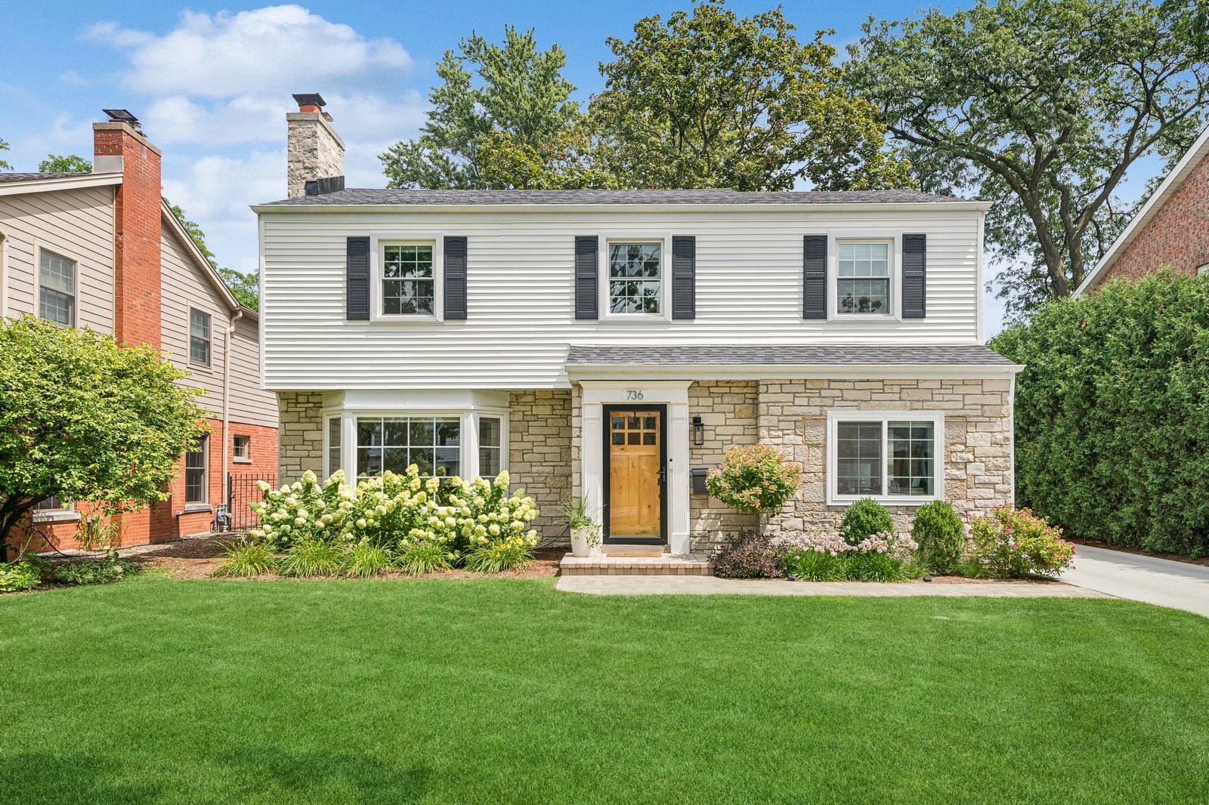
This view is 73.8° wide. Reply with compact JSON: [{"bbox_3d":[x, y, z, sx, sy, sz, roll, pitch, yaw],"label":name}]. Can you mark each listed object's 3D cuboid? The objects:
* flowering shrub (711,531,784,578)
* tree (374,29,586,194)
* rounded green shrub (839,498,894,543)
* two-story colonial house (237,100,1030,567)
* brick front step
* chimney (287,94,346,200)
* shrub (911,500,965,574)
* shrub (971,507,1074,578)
[{"bbox_3d":[1.960,2.060,11.100,1.000,0.600,0.900,0,-2,0],"label":"flowering shrub"},{"bbox_3d":[-4.300,-5.200,29.000,8.500,16.600,8.500,0,-2,0],"label":"tree"},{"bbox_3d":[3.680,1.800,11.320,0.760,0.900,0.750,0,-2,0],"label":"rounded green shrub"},{"bbox_3d":[0.320,-1.400,16.200,11.700,8.000,9.200,0,-2,0],"label":"two-story colonial house"},{"bbox_3d":[0.445,2.300,11.400,2.070,0.170,1.150,0,-2,0],"label":"brick front step"},{"bbox_3d":[-5.360,-4.570,15.000,0.580,2.000,1.400,0,-2,0],"label":"chimney"},{"bbox_3d":[4.620,1.870,11.200,0.740,1.020,0.720,0,-2,0],"label":"shrub"},{"bbox_3d":[5.660,1.880,10.950,1.420,0.940,1.150,0,-2,0],"label":"shrub"}]

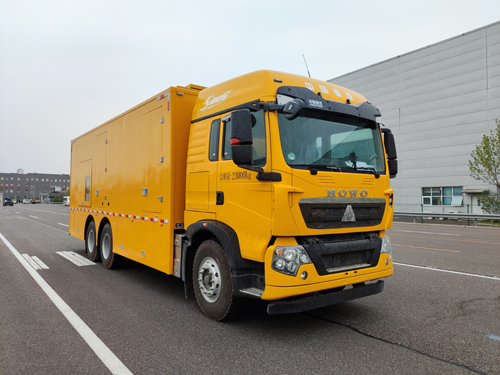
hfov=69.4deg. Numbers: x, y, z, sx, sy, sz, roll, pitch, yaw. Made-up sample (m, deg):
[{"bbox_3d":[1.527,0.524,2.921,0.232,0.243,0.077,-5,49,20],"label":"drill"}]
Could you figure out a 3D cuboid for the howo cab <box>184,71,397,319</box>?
[{"bbox_3d":[0.616,0.159,5.357,2.680,3.329,2.152,2,-3,-37],"label":"howo cab"}]

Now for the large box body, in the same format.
[{"bbox_3d":[-2.488,-0.001,9.420,2.538,2.980,7.375,2,-3,-37],"label":"large box body"}]

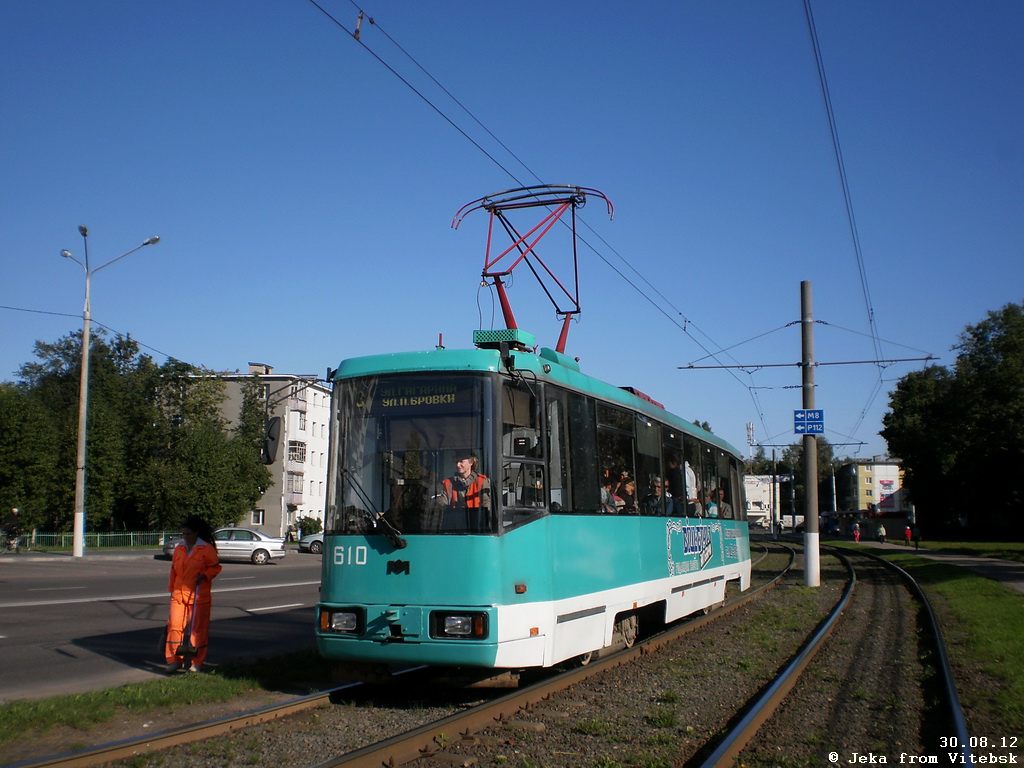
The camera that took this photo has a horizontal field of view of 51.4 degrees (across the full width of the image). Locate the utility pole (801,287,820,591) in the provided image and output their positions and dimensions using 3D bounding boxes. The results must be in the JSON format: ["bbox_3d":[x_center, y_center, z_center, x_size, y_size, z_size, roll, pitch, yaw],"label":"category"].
[{"bbox_3d":[8.223,1.296,29.413,0.420,8.458,0.420,-2,-8,16],"label":"utility pole"}]

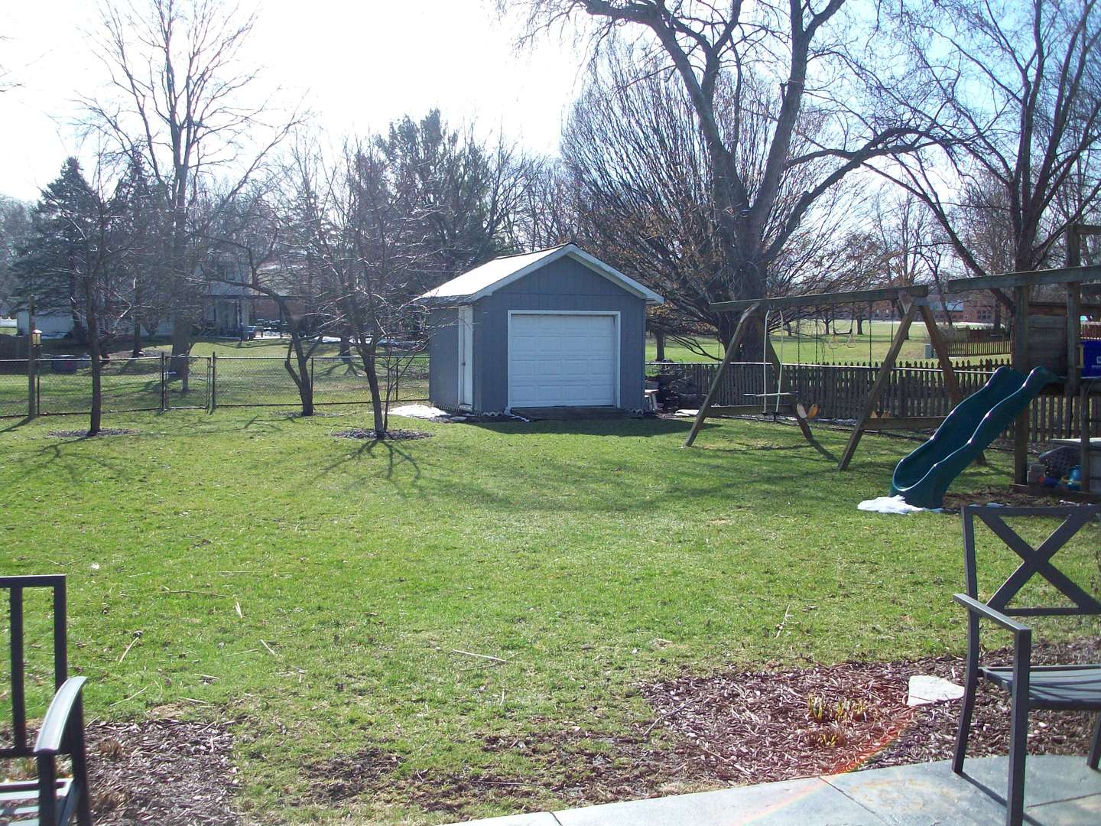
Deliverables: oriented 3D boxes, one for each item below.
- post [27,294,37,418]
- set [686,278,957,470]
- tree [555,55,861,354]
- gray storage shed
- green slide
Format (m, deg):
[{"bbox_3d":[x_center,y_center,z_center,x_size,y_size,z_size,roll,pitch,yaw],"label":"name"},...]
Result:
[{"bbox_3d":[-10.582,-1.165,21.987,0.130,2.511,0.130,-2,5,-20],"label":"post"},{"bbox_3d":[3.611,-0.599,15.477,2.353,2.246,4.758,-2,5,-25],"label":"set"},{"bbox_3d":[5.441,-6.569,35.612,9.916,11.236,9.712,0,4,0],"label":"tree"},{"bbox_3d":[-0.439,-1.951,25.161,4.257,3.586,5.026,-2,5,-20],"label":"gray storage shed"},{"bbox_3d":[4.349,0.200,10.966,1.680,1.320,0.600,-2,5,-23],"label":"green slide"}]

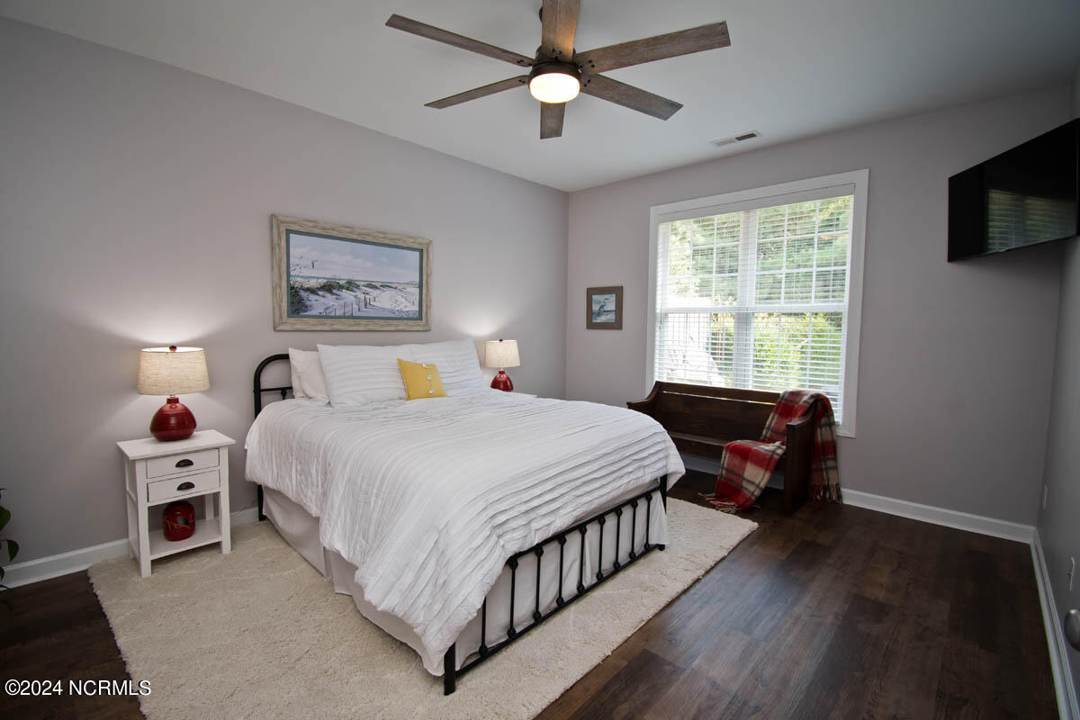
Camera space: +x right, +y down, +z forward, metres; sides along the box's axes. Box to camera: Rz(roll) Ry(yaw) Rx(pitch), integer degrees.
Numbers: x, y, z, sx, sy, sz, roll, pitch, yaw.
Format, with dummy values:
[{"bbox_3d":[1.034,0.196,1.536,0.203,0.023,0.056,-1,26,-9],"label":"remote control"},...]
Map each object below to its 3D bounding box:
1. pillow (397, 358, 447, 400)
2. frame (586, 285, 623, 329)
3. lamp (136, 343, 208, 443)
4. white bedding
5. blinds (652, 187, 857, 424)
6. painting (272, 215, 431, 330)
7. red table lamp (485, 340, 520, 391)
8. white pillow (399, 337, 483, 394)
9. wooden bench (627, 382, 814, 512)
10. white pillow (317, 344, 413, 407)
[{"bbox_3d":[-0.841,0.143,3.209,0.305,0.290,0.105,-4,-18,-46],"label":"pillow"},{"bbox_3d":[0.638,-0.517,4.520,0.421,0.428,0.030,4,6,40],"label":"frame"},{"bbox_3d":[-1.996,0.184,2.448,0.314,0.524,0.314,5,6,44],"label":"lamp"},{"bbox_3d":[-0.455,0.662,2.746,1.939,0.753,1.795,5,6,44],"label":"white bedding"},{"bbox_3d":[1.651,-0.425,3.703,1.479,1.713,0.070,4,6,40],"label":"blinds"},{"bbox_3d":[-1.322,-0.592,3.357,0.040,0.756,1.192,5,6,44],"label":"painting"},{"bbox_3d":[-0.352,0.067,4.161,0.314,0.524,0.314,1,4,0],"label":"red table lamp"},{"bbox_3d":[-0.751,0.059,3.500,0.660,0.450,0.190,-4,-16,-45],"label":"white pillow"},{"bbox_3d":[1.454,0.639,3.812,1.402,0.779,0.485,5,6,44],"label":"wooden bench"},{"bbox_3d":[-1.160,0.092,3.062,0.640,0.440,0.190,-4,-16,-45],"label":"white pillow"}]

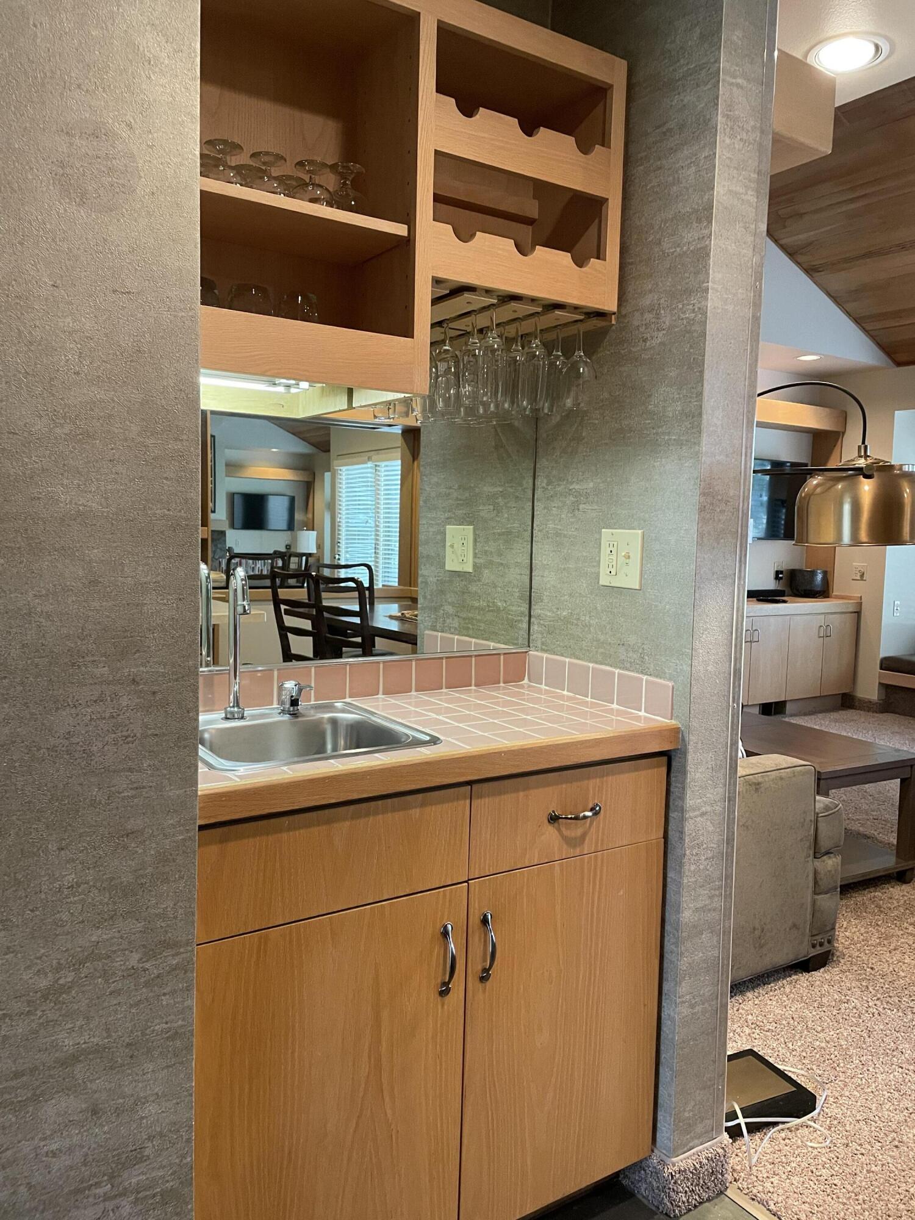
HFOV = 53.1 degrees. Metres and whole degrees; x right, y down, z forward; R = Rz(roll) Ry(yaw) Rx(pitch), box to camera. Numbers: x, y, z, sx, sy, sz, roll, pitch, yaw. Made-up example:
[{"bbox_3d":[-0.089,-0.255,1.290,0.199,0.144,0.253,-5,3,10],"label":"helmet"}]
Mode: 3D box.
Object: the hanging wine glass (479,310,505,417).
[{"bbox_3d":[0.066,-0.482,1.708,0.058,0.194,0.058,1,5,0],"label":"hanging wine glass"}]

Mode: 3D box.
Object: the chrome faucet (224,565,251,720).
[{"bbox_3d":[-0.382,0.058,1.607,0.040,0.270,0.112,-1,6,-25],"label":"chrome faucet"}]

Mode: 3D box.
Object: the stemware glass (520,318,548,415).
[{"bbox_3d":[0.153,-0.485,1.766,0.058,0.194,0.058,1,5,0],"label":"stemware glass"}]

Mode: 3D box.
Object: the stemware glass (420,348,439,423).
[{"bbox_3d":[-0.062,-0.503,1.903,0.058,0.194,0.058,-2,6,-33],"label":"stemware glass"}]

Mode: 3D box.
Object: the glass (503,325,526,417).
[{"bbox_3d":[0.119,-0.491,1.817,0.058,0.194,0.058,1,5,0],"label":"glass"}]

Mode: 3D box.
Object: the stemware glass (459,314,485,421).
[{"bbox_3d":[0.030,-0.488,1.763,0.058,0.194,0.058,1,5,0],"label":"stemware glass"}]

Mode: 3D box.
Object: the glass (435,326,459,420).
[{"bbox_3d":[-0.025,-0.497,1.846,0.058,0.194,0.058,1,5,0],"label":"glass"}]

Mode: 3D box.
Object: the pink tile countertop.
[{"bbox_3d":[-0.096,0.226,1.641,0.908,0.049,0.466,-2,6,-33],"label":"pink tile countertop"}]

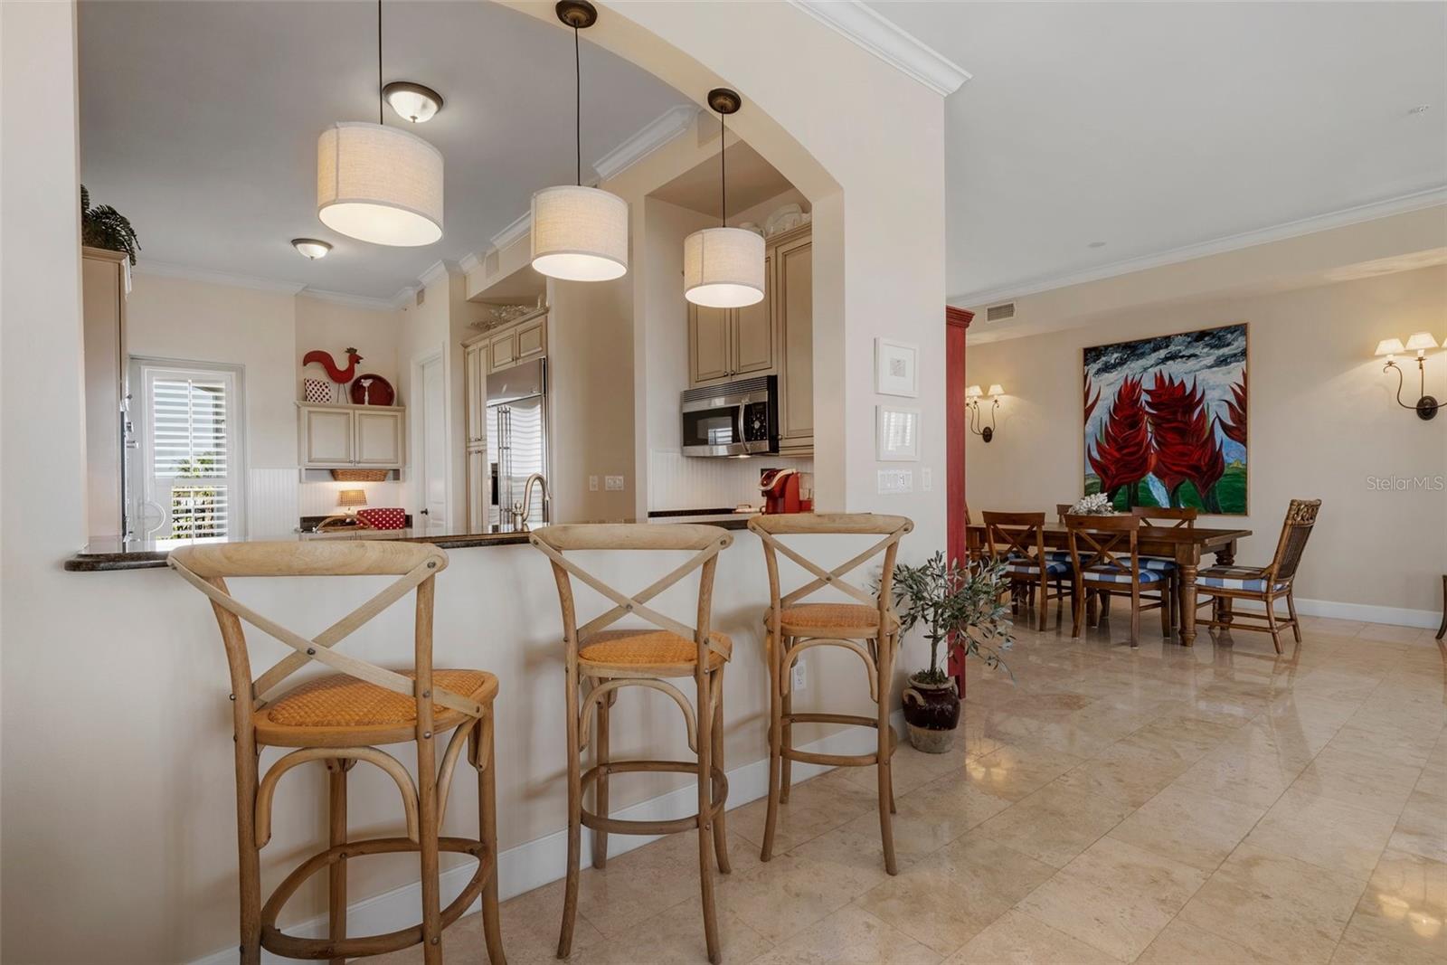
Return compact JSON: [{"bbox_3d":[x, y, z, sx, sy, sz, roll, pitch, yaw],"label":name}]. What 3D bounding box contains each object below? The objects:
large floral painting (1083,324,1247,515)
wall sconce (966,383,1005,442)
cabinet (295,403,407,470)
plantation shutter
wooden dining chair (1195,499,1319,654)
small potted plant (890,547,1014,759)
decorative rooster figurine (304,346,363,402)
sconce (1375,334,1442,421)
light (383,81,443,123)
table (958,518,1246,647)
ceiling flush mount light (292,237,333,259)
[{"bbox_3d":[4.326,-0.560,6.369,0.050,1.747,1.382,-1,1,-41],"label":"large floral painting"},{"bbox_3d":[3.039,-0.799,7.592,0.320,0.659,0.540,-1,1,-41],"label":"wall sconce"},{"bbox_3d":[-3.794,-0.460,6.591,0.950,0.620,0.350,-1,1,-38],"label":"cabinet"},{"bbox_3d":[-5.155,-0.010,6.233,0.834,2.320,0.080,-1,1,-39],"label":"plantation shutter"},{"bbox_3d":[3.826,0.637,4.663,0.530,1.035,0.660,-1,1,-39],"label":"wooden dining chair"},{"bbox_3d":[1.014,0.761,2.910,0.540,0.895,0.480,-1,1,-37],"label":"small potted plant"},{"bbox_3d":[-4.068,-1.124,6.715,0.546,0.610,0.070,-1,1,-39],"label":"decorative rooster figurine"},{"bbox_3d":[5.393,-0.808,4.931,0.320,0.659,0.540,-1,1,-41],"label":"sconce"},{"bbox_3d":[-1.601,-1.934,3.327,0.295,0.135,0.295,-1,1,0],"label":"light"},{"bbox_3d":[3.104,0.773,5.360,1.000,0.778,1.820,-1,1,-41],"label":"table"},{"bbox_3d":[-3.449,-1.938,5.399,0.305,0.135,0.305,-1,1,0],"label":"ceiling flush mount light"}]

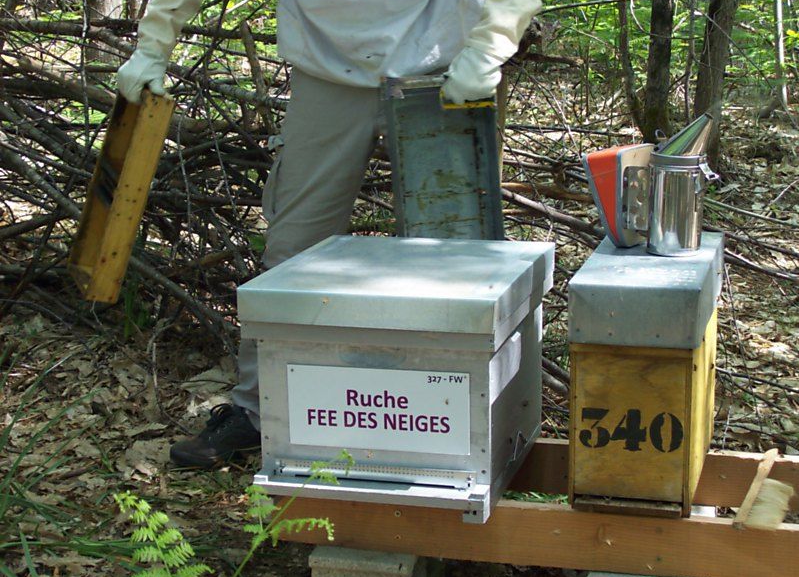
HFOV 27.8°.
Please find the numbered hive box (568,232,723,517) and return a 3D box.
[{"bbox_3d":[0.475,0.143,3.062,0.224,0.414,0.533,2,13,15],"label":"numbered hive box"}]

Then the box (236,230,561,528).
[{"bbox_3d":[0.015,0.150,3.114,0.470,0.398,0.560,2,13,16],"label":"box"}]

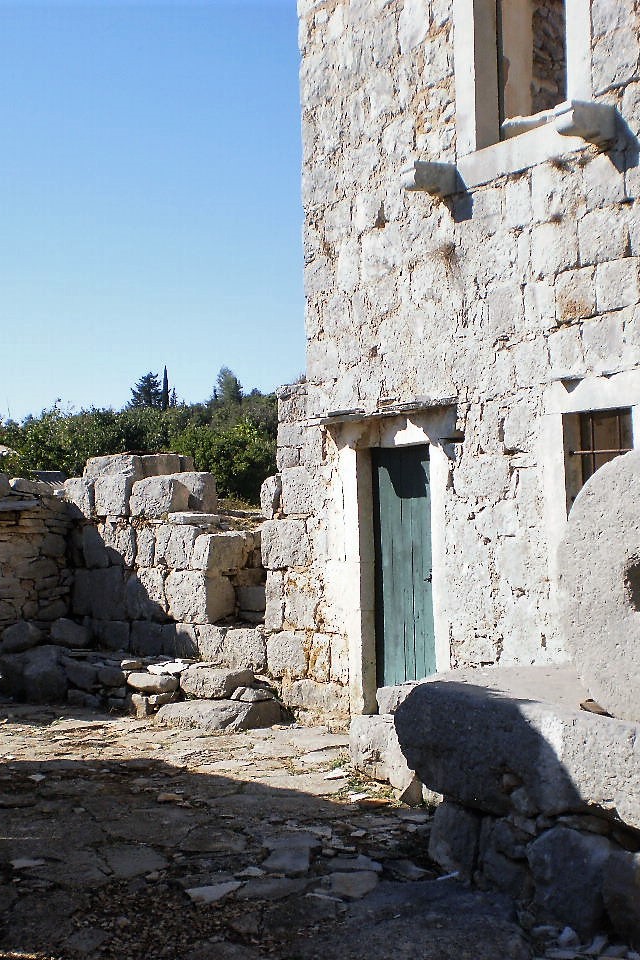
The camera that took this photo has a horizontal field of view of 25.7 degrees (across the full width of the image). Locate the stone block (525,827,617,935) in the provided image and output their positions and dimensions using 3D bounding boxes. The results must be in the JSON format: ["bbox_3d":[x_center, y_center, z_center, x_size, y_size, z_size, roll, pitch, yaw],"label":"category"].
[{"bbox_3d":[0.995,1.536,5.430,0.300,0.390,0.370,0,-2,-42],"label":"stone block"}]

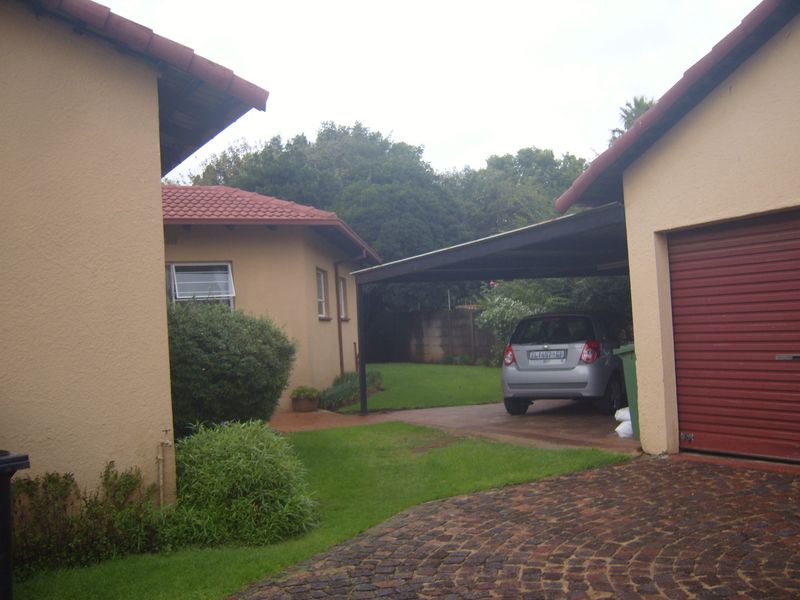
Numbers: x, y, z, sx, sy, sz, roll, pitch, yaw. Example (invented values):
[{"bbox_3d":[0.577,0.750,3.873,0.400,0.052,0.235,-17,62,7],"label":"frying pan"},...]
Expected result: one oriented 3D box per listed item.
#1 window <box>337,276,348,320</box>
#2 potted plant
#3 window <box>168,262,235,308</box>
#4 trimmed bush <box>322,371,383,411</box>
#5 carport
[{"bbox_3d":[-1.414,-0.035,20.258,0.160,1.050,1.400,-3,-1,3],"label":"window"},{"bbox_3d":[-1.669,1.719,14.430,0.520,0.500,0.520,-3,-1,0],"label":"potted plant"},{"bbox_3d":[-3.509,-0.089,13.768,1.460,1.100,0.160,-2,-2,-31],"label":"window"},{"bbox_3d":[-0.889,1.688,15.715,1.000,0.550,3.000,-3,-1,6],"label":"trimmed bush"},{"bbox_3d":[3.369,0.304,12.979,6.200,2.700,6.050,-2,-2,-33],"label":"carport"}]

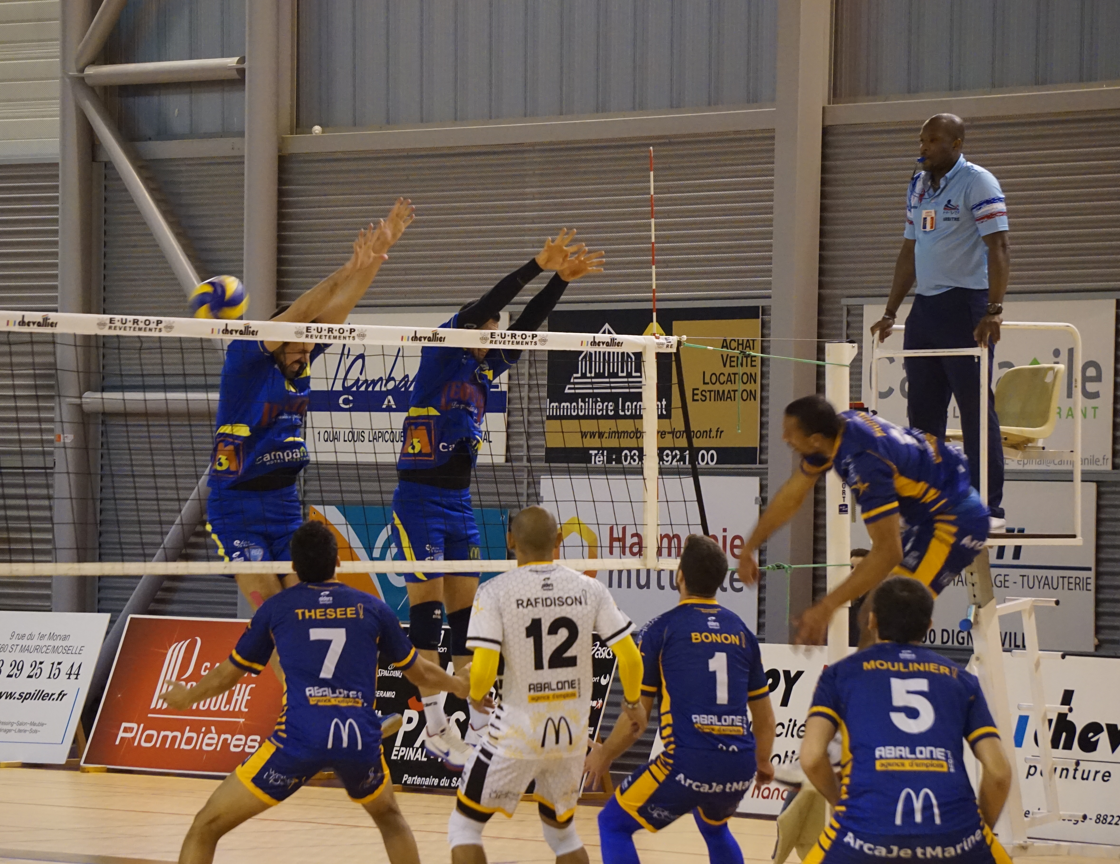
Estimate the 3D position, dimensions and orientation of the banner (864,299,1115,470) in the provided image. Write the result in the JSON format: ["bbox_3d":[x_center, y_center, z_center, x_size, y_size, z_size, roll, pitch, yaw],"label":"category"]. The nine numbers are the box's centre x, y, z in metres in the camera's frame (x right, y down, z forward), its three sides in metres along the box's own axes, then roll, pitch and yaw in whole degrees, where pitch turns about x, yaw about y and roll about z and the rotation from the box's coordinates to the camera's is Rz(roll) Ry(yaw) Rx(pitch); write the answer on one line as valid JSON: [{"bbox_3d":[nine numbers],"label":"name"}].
[{"bbox_3d":[2.581,-0.279,35.390,0.030,1.000,2.000,1,-1,-42],"label":"banner"}]

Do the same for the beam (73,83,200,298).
[{"bbox_3d":[-2.886,-1.526,41.518,0.135,2.500,0.135,2,-43,-43],"label":"beam"}]

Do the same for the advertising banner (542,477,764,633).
[{"bbox_3d":[0.583,0.786,37.953,0.030,0.980,2.030,2,-1,-43],"label":"advertising banner"}]

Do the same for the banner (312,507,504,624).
[{"bbox_3d":[-1.012,0.886,39.277,0.030,0.770,2.020,1,-1,-42],"label":"banner"}]

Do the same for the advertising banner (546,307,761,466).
[{"bbox_3d":[0.598,-0.291,37.554,0.030,1.000,2.000,1,-1,-42],"label":"advertising banner"}]

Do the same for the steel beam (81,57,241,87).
[{"bbox_3d":[-2.794,-2.539,41.443,0.140,0.140,1.711,2,-1,-43],"label":"steel beam"}]

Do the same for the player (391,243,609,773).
[{"bbox_3d":[-0.268,0.289,24.800,0.540,2.260,0.920,2,-1,-43],"label":"player"}]

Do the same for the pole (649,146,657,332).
[{"bbox_3d":[0.408,-0.314,25.170,0.010,1.800,0.010,-1,0,-43],"label":"pole"}]

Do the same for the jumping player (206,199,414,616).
[{"bbox_3d":[-1.074,0.171,24.162,0.680,2.250,0.900,1,-1,-42],"label":"jumping player"}]

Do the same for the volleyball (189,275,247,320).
[{"bbox_3d":[-1.404,-0.537,24.200,0.210,0.210,0.210,1,-1,0],"label":"volleyball"}]

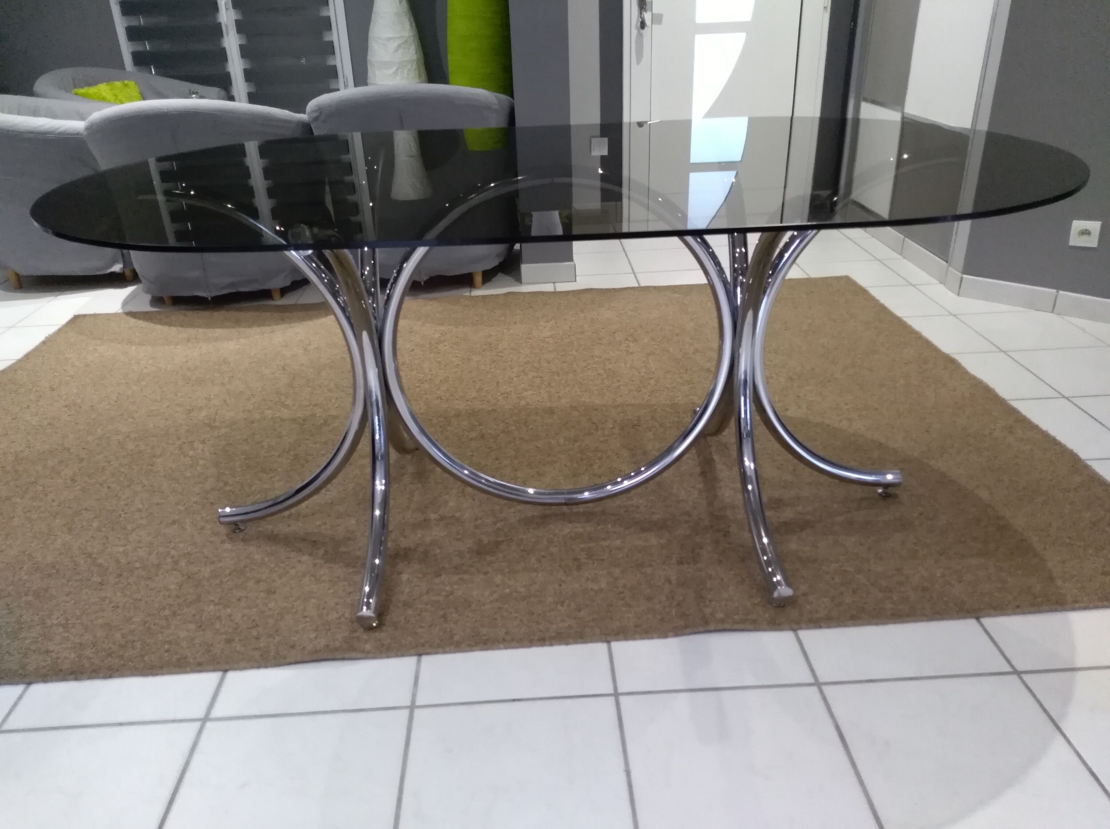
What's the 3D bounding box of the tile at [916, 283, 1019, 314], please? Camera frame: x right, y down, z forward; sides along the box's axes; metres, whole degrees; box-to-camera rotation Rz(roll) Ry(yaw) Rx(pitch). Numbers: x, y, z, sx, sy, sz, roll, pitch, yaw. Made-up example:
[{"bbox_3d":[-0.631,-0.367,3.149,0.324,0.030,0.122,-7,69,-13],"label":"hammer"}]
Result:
[{"bbox_3d":[1.512,-0.418,3.014,0.296,0.010,0.327,-3,27,-1],"label":"tile"}]

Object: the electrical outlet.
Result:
[{"bbox_3d":[1.717,-0.583,2.697,0.080,0.081,0.015,20,34,36],"label":"electrical outlet"}]

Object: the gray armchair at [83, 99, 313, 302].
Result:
[{"bbox_3d":[-1.323,-0.901,3.326,0.790,0.760,0.710,-3,27,-1],"label":"gray armchair"}]

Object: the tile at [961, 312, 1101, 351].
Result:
[{"bbox_3d":[1.546,-0.272,2.723,0.334,0.010,0.327,-3,27,-1],"label":"tile"}]

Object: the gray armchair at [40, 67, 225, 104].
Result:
[{"bbox_3d":[-2.151,-1.397,4.354,0.710,0.760,0.790,1,27,6],"label":"gray armchair"}]

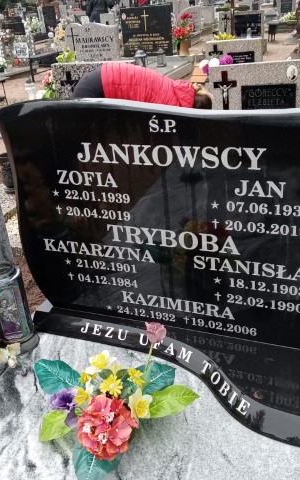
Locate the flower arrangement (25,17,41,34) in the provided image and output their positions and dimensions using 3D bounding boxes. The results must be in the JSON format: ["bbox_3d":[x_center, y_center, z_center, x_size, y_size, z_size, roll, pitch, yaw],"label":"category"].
[{"bbox_3d":[-2.864,-5.261,12.700,0.390,0.400,0.360,-5,27,0],"label":"flower arrangement"}]

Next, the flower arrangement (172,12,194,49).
[{"bbox_3d":[0.469,-3.021,7.450,0.310,0.500,0.280,-5,27,0],"label":"flower arrangement"}]

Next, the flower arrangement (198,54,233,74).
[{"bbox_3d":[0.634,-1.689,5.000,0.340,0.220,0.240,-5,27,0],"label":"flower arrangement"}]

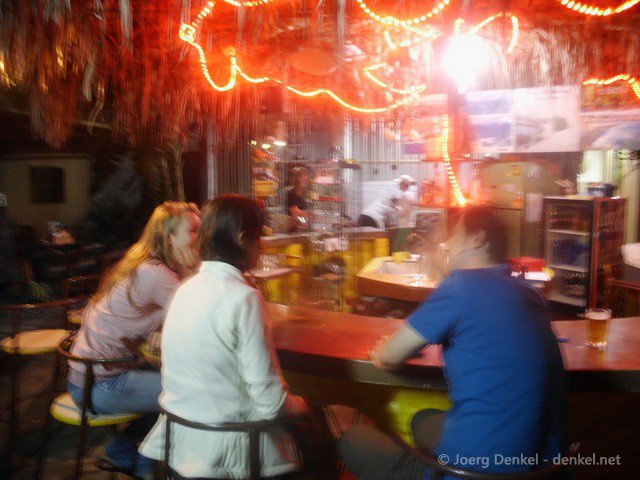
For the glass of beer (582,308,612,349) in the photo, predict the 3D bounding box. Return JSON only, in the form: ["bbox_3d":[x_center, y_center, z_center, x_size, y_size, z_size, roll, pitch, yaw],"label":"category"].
[{"bbox_3d":[1.065,0.339,1.975,0.092,0.140,0.092,0,7,0],"label":"glass of beer"}]

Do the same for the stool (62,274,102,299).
[{"bbox_3d":[-1.595,0.773,3.693,0.430,0.970,0.430,-2,7,-17],"label":"stool"}]

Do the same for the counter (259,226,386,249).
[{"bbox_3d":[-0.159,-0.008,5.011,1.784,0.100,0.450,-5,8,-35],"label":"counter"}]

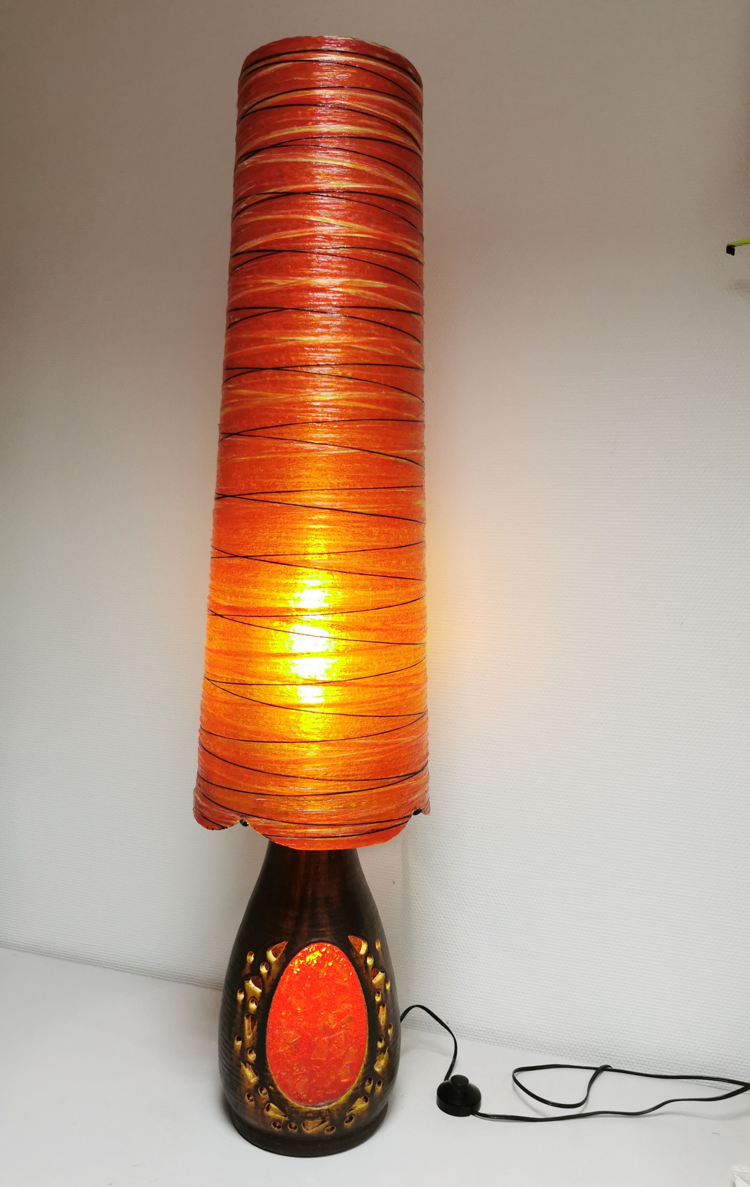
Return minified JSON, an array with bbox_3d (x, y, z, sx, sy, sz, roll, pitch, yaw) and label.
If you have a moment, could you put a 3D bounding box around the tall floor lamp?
[{"bbox_3d":[-0.071,0.028,1.173,0.301,1.295,0.301,1,5,-8],"label":"tall floor lamp"}]

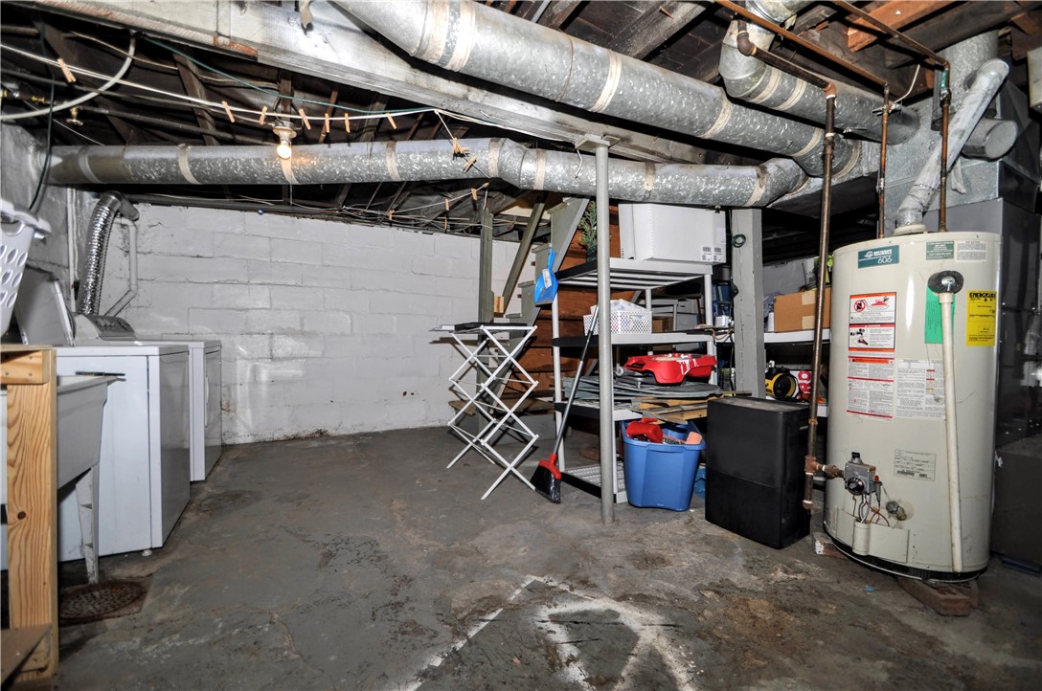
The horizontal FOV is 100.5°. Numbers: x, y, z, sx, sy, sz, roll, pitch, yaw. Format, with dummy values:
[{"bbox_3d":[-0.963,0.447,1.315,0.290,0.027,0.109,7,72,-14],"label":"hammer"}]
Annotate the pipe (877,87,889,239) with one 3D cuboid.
[{"bbox_3d":[1.533,-0.769,1.830,0.025,0.680,0.025,2,0,-27],"label":"pipe"}]

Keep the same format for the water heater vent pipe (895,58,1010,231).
[{"bbox_3d":[1.685,-0.737,1.695,0.130,0.700,0.120,27,10,38],"label":"water heater vent pipe"}]

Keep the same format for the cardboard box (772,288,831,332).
[{"bbox_3d":[1.938,-0.199,2.699,0.340,0.235,0.520,-1,0,-18],"label":"cardboard box"}]

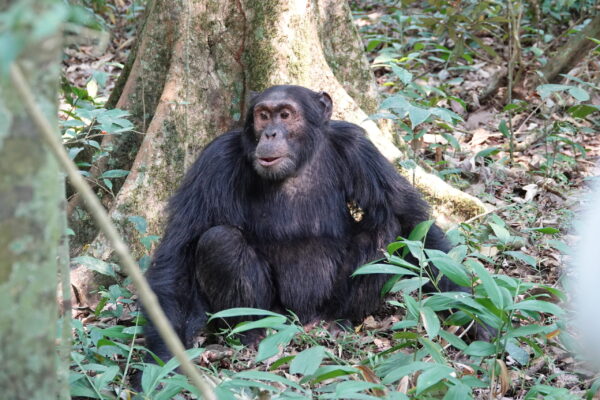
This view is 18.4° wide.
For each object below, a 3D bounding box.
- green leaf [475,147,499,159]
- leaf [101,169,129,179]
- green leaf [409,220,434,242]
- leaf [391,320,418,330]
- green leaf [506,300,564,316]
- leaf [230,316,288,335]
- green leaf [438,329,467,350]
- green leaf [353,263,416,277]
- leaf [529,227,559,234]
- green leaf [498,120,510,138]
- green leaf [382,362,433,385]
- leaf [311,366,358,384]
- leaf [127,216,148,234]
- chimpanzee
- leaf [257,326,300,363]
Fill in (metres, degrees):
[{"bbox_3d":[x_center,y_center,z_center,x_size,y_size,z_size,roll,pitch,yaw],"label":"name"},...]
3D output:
[{"bbox_3d":[0.726,-0.185,7.200,0.105,0.025,0.045,-17,30,-14],"label":"green leaf"},{"bbox_3d":[-0.561,-0.079,5.600,0.081,0.015,0.035,-11,47,-14],"label":"leaf"},{"bbox_3d":[0.315,0.082,4.800,0.090,0.020,0.038,-39,40,-15],"label":"green leaf"},{"bbox_3d":[0.277,0.334,4.900,0.074,0.015,0.032,-10,45,-16],"label":"leaf"},{"bbox_3d":[0.592,0.273,4.650,0.150,0.028,0.045,6,27,10],"label":"green leaf"},{"bbox_3d":[-0.106,0.332,4.850,0.154,0.025,0.045,-11,41,-15],"label":"leaf"},{"bbox_3d":[0.391,0.359,4.750,0.088,0.015,0.035,36,61,27],"label":"green leaf"},{"bbox_3d":[0.218,0.180,4.780,0.168,0.028,0.042,-4,27,-8],"label":"green leaf"},{"bbox_3d":[0.803,0.101,6.100,0.105,0.020,0.045,4,16,5],"label":"leaf"},{"bbox_3d":[0.842,-0.287,7.600,0.042,0.075,0.015,-33,15,0],"label":"green leaf"},{"bbox_3d":[0.262,0.422,4.500,0.140,0.025,0.045,-18,36,-23],"label":"green leaf"},{"bbox_3d":[0.086,0.440,4.600,0.116,0.025,0.050,-10,41,-15],"label":"leaf"},{"bbox_3d":[-0.474,0.074,5.400,0.050,0.020,0.075,-36,54,-27],"label":"leaf"},{"bbox_3d":[0.030,0.040,4.983,0.920,0.710,0.660,0,10,0],"label":"chimpanzee"},{"bbox_3d":[-0.054,0.371,4.800,0.060,0.025,0.136,39,61,23],"label":"leaf"}]

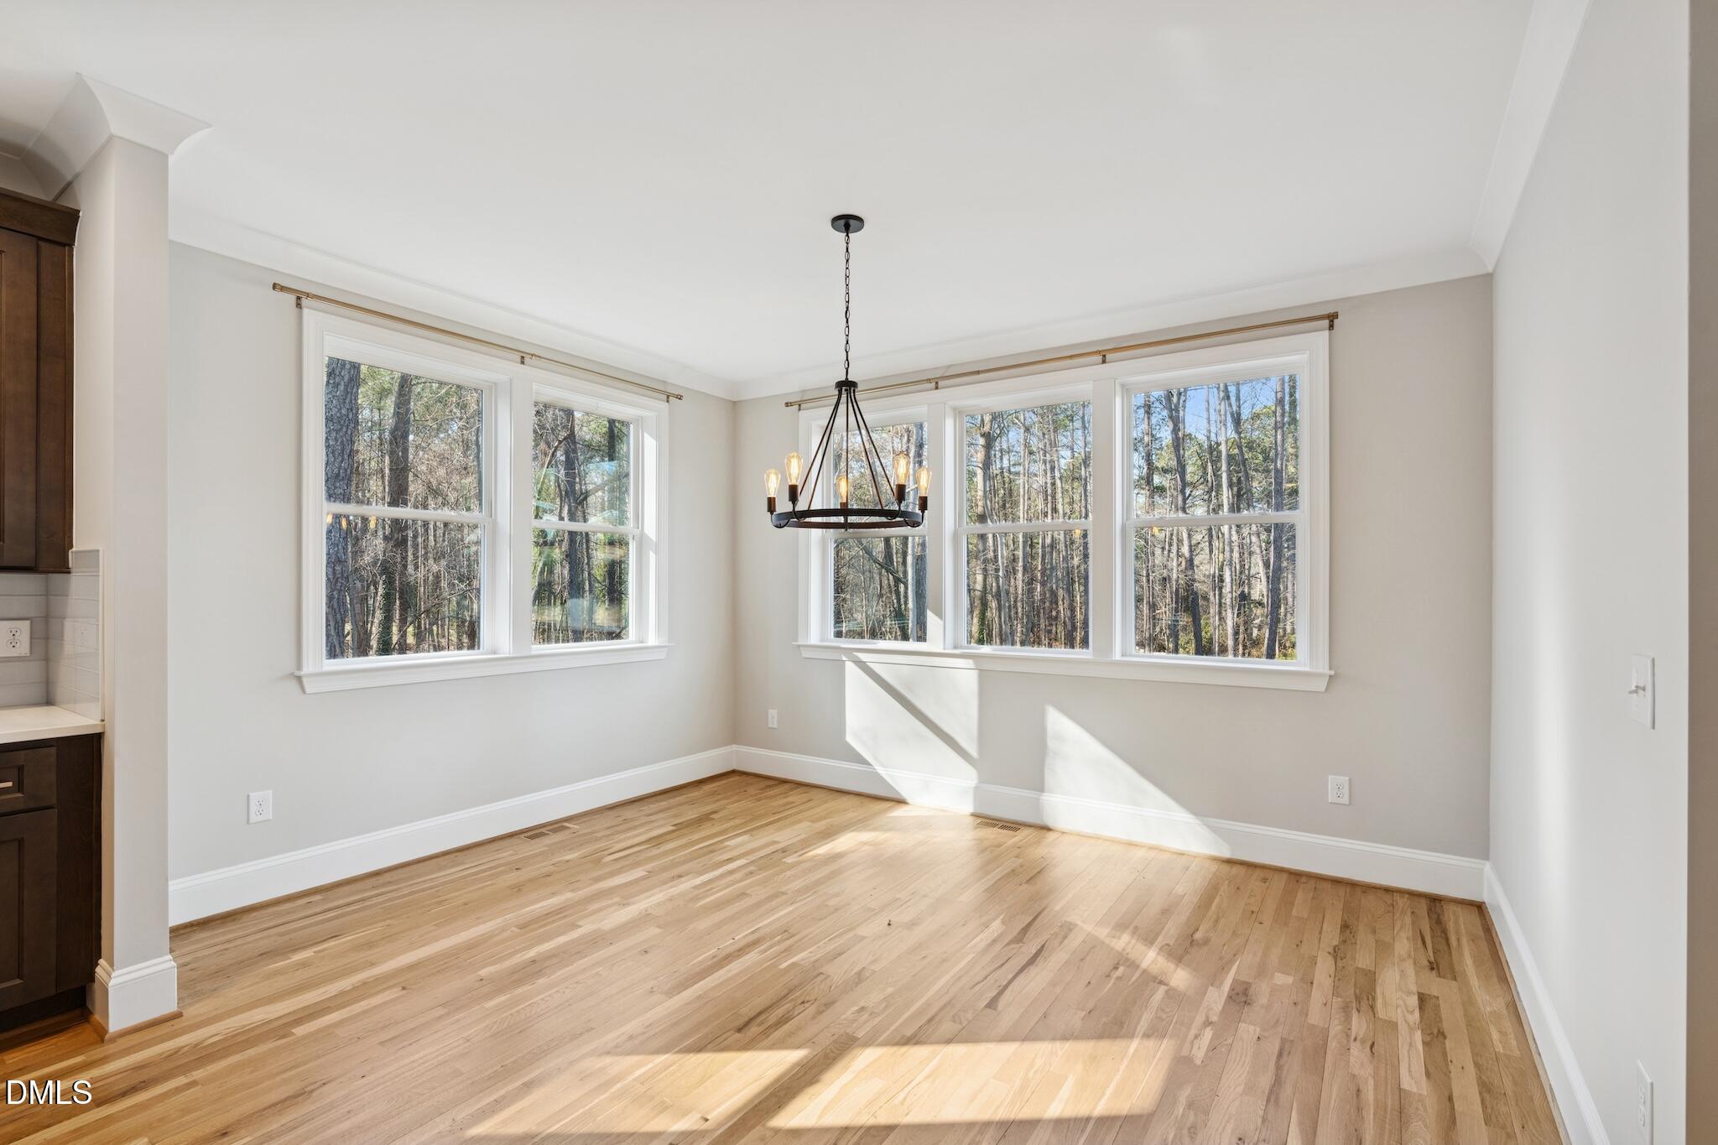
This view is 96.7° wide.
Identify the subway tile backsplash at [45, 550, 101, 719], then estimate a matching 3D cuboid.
[{"bbox_3d":[-2.541,0.189,2.469,0.633,0.510,0.012,0,-1,34],"label":"subway tile backsplash"}]

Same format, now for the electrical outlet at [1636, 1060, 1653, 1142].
[{"bbox_3d":[1.367,0.928,1.324,0.008,0.117,0.075,0,-1,34],"label":"electrical outlet"}]

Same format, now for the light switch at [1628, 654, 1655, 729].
[{"bbox_3d":[1.425,0.215,1.401,0.016,0.125,0.126,0,-1,34],"label":"light switch"}]

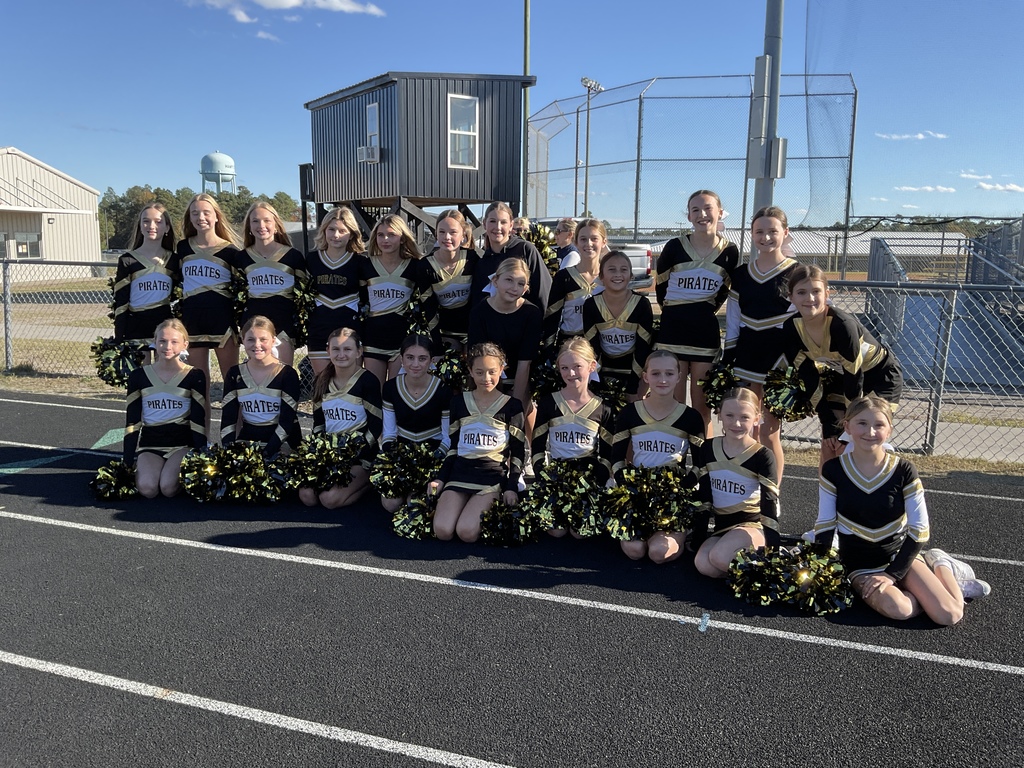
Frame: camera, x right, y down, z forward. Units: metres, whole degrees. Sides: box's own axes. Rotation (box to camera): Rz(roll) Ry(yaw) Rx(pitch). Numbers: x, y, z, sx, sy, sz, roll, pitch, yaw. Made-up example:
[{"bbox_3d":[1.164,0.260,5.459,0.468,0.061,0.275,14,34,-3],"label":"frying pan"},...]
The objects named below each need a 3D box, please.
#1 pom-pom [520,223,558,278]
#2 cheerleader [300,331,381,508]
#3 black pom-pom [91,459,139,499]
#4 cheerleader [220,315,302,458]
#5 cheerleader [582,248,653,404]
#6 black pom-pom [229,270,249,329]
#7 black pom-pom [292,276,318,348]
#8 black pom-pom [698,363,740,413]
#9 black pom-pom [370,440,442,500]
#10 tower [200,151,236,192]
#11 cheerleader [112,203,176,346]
[{"bbox_3d":[0.136,-0.765,4.972,0.270,0.340,0.260,1,10,0],"label":"pom-pom"},{"bbox_3d":[-0.864,0.147,4.468,0.430,0.875,0.580,3,10,12],"label":"cheerleader"},{"bbox_3d":[-2.001,0.484,4.351,0.265,0.210,0.250,2,10,10],"label":"black pom-pom"},{"bbox_3d":[-1.349,0.095,4.602,0.430,0.912,0.560,2,10,8],"label":"cheerleader"},{"bbox_3d":[0.546,-0.054,4.533,0.400,1.287,0.420,2,10,9],"label":"cheerleader"},{"bbox_3d":[-1.701,-0.524,5.315,0.220,0.340,0.230,-1,10,-12],"label":"black pom-pom"},{"bbox_3d":[-1.200,-0.399,4.976,0.190,0.420,0.220,1,10,0],"label":"black pom-pom"},{"bbox_3d":[1.037,0.017,4.246,0.240,0.260,0.240,2,10,10],"label":"black pom-pom"},{"bbox_3d":[-0.526,0.431,4.278,0.340,0.280,0.300,1,10,0],"label":"black pom-pom"},{"bbox_3d":[-101.625,-65.740,298.452,13.000,30.043,13.000,-2,10,-15],"label":"tower"},{"bbox_3d":[-2.087,-0.290,5.027,0.430,1.516,0.300,-3,10,-24],"label":"cheerleader"}]

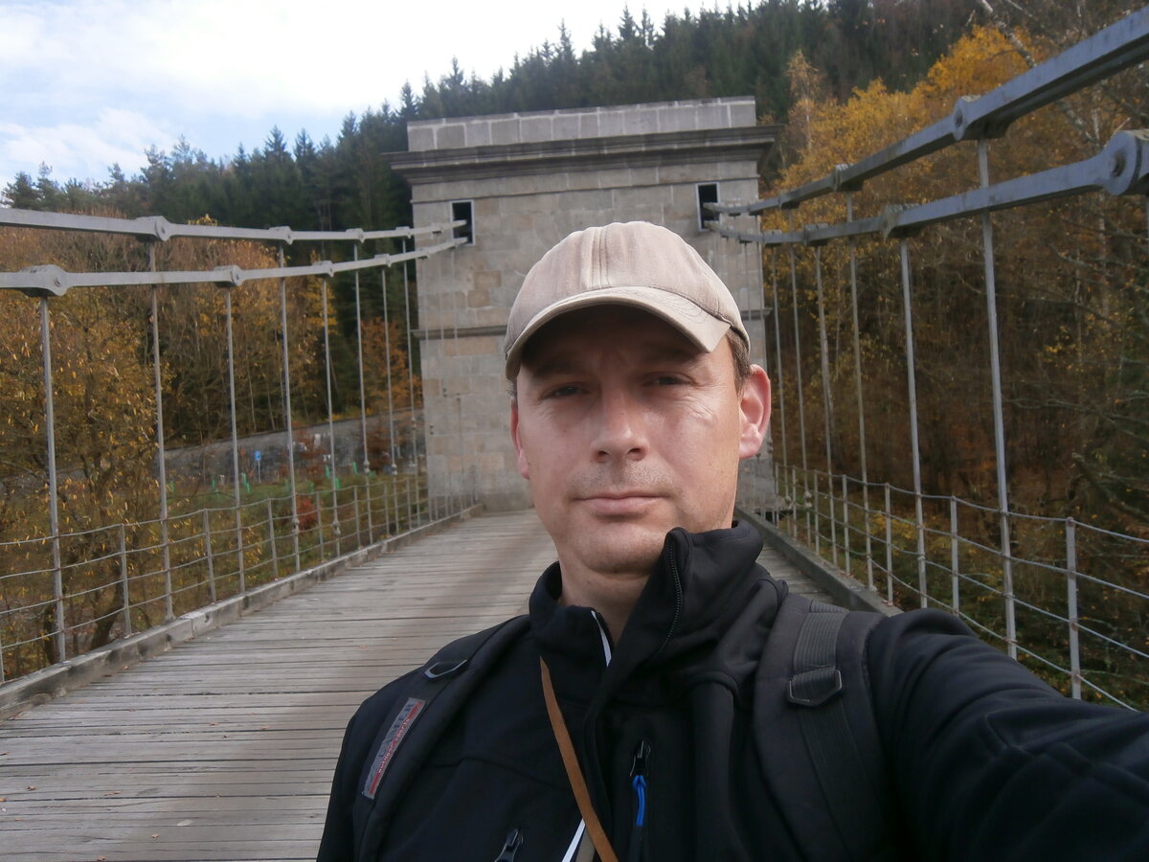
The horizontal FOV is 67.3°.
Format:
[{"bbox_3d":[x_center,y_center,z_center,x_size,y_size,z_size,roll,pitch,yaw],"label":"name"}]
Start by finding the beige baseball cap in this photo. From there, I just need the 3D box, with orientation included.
[{"bbox_3d":[0.031,-0.096,0.610,0.177,0.122,0.270,-5,-4,11],"label":"beige baseball cap"}]

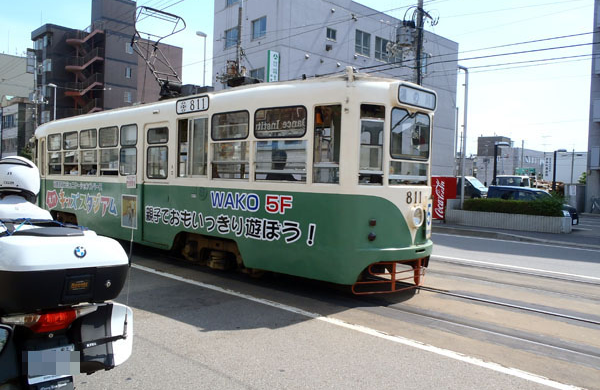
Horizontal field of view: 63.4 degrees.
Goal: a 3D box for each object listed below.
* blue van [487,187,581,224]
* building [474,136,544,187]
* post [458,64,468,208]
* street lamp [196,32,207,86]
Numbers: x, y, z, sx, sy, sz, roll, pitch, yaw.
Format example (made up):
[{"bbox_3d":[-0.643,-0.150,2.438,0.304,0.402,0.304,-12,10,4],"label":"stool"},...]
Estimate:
[{"bbox_3d":[10.050,0.440,21.000,1.600,1.480,3.550,0,2,-42],"label":"blue van"},{"bbox_3d":[37.953,-4.727,87.728,6.600,10.100,15.000,3,2,44],"label":"building"},{"bbox_3d":[5.934,-1.980,17.996,0.160,5.600,0.650,3,2,44],"label":"post"},{"bbox_3d":[-5.796,-4.397,27.965,0.250,9.800,0.750,3,2,44],"label":"street lamp"}]

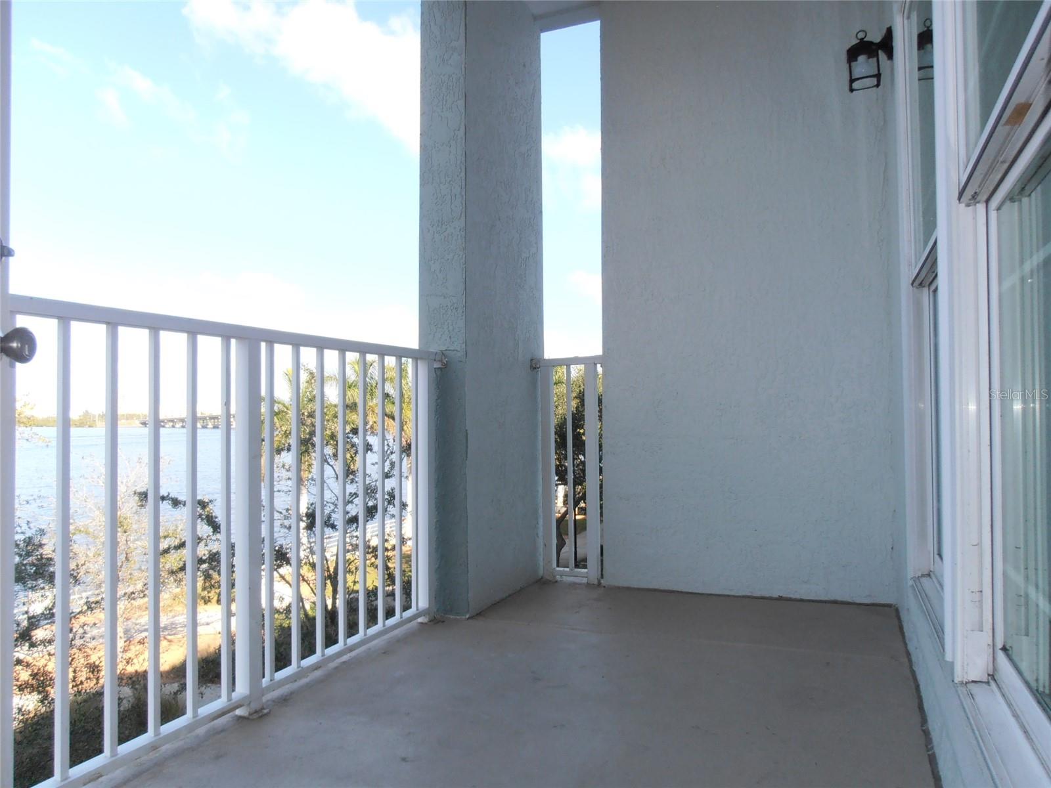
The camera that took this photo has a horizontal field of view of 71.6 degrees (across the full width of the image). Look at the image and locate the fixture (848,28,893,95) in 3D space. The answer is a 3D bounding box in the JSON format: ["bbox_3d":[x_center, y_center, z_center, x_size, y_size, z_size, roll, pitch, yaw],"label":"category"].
[{"bbox_3d":[1.278,-1.241,2.700,0.155,0.230,0.120,-1,-2,24],"label":"fixture"}]

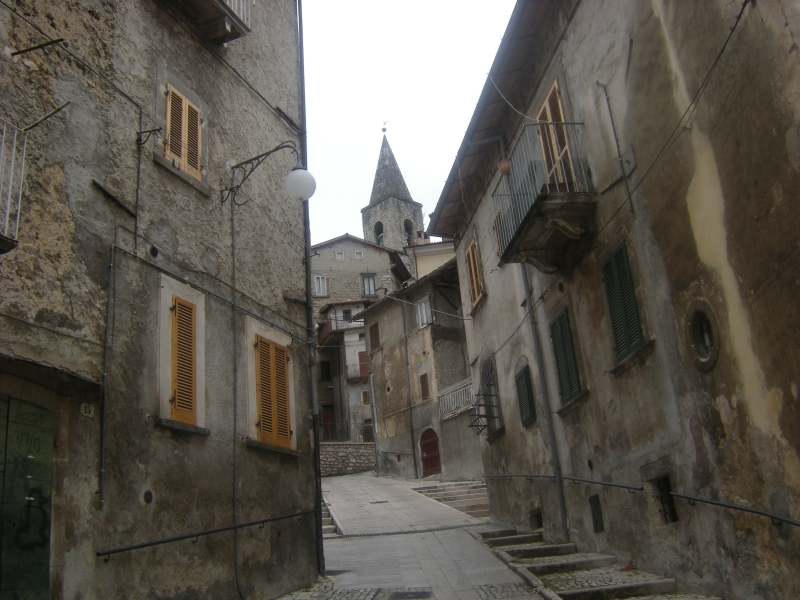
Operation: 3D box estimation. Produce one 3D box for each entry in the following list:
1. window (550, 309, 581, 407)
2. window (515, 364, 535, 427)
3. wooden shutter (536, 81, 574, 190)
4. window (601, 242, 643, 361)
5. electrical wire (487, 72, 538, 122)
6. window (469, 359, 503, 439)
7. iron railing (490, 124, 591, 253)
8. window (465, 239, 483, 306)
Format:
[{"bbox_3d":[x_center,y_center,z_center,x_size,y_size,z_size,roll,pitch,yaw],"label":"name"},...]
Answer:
[{"bbox_3d":[2.485,0.863,13.316,0.056,1.311,0.790,-1,-21,-10],"label":"window"},{"bbox_3d":[2.137,1.682,15.300,0.107,0.953,0.674,-1,-21,-10],"label":"window"},{"bbox_3d":[2.391,-2.147,13.417,0.056,2.241,1.000,-1,-21,-10],"label":"wooden shutter"},{"bbox_3d":[2.825,0.043,11.218,0.093,1.348,0.791,-1,-21,-10],"label":"window"},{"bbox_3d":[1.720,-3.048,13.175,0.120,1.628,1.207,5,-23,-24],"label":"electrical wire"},{"bbox_3d":[1.655,1.942,17.408,0.465,1.534,1.069,-1,-21,-10],"label":"window"},{"bbox_3d":[2.066,-1.583,12.941,0.865,1.093,1.930,-1,-21,-10],"label":"iron railing"},{"bbox_3d":[1.556,-0.541,18.639,0.056,1.237,0.767,-1,-21,-10],"label":"window"}]

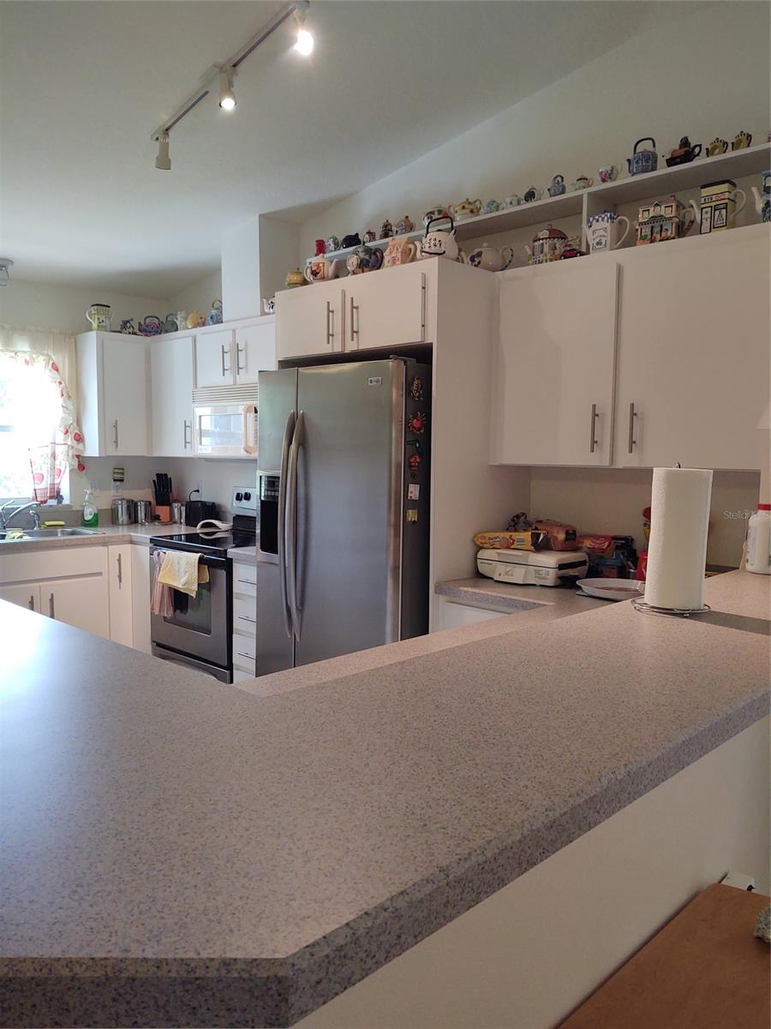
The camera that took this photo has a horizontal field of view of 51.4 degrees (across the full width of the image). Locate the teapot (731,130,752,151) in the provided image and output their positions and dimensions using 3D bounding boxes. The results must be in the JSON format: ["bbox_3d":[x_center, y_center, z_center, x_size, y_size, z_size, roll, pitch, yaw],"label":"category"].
[{"bbox_3d":[1.194,-1.240,2.692,0.075,0.091,0.048,5,6,44],"label":"teapot"}]

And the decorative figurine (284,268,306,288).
[{"bbox_3d":[-0.413,-1.070,3.669,0.092,0.112,0.092,1,4,5],"label":"decorative figurine"}]

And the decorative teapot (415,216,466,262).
[{"bbox_3d":[0.208,-1.067,3.157,0.205,0.195,0.150,4,6,37],"label":"decorative teapot"}]

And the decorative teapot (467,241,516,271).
[{"bbox_3d":[0.444,-1.065,3.368,0.200,0.167,0.130,1,4,7],"label":"decorative teapot"}]

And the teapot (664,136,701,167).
[{"bbox_3d":[1.050,-1.270,2.830,0.135,0.127,0.075,5,6,44],"label":"teapot"}]

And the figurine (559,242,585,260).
[{"bbox_3d":[0.712,-0.994,3.048,0.105,0.072,0.050,5,6,43],"label":"figurine"}]

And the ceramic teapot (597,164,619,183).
[{"bbox_3d":[0.844,-1.275,3.033,0.095,0.102,0.065,5,6,44],"label":"ceramic teapot"}]

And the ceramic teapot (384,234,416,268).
[{"bbox_3d":[0.058,-1.057,3.271,0.155,0.157,0.090,5,6,44],"label":"ceramic teapot"}]

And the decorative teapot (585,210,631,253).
[{"bbox_3d":[0.825,-1.037,2.978,0.185,0.171,0.080,5,6,43],"label":"decorative teapot"}]

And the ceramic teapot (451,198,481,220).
[{"bbox_3d":[0.356,-1.332,3.522,0.165,0.112,0.100,5,6,43],"label":"ceramic teapot"}]

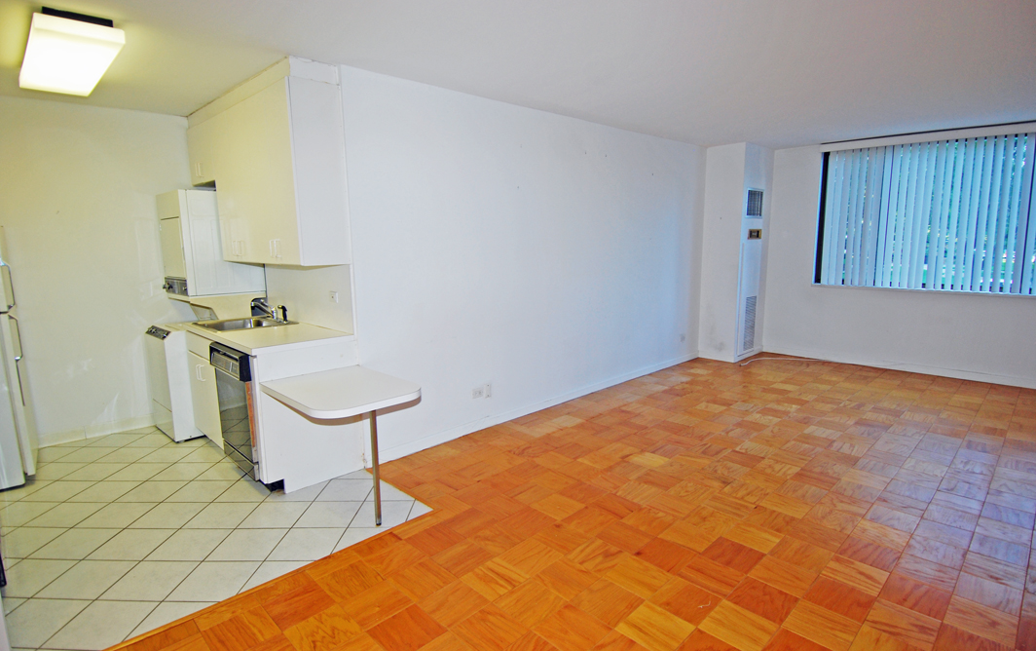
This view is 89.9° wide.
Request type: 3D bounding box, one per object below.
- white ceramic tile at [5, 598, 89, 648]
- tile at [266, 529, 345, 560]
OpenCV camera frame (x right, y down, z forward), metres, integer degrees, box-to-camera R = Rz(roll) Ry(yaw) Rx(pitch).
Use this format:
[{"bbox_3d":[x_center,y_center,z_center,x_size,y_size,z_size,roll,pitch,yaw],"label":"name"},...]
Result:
[{"bbox_3d":[-1.992,1.230,2.129,0.300,0.010,0.300,0,9,0],"label":"white ceramic tile"},{"bbox_3d":[-1.103,1.133,2.702,0.298,0.010,0.298,0,9,-1],"label":"tile"}]

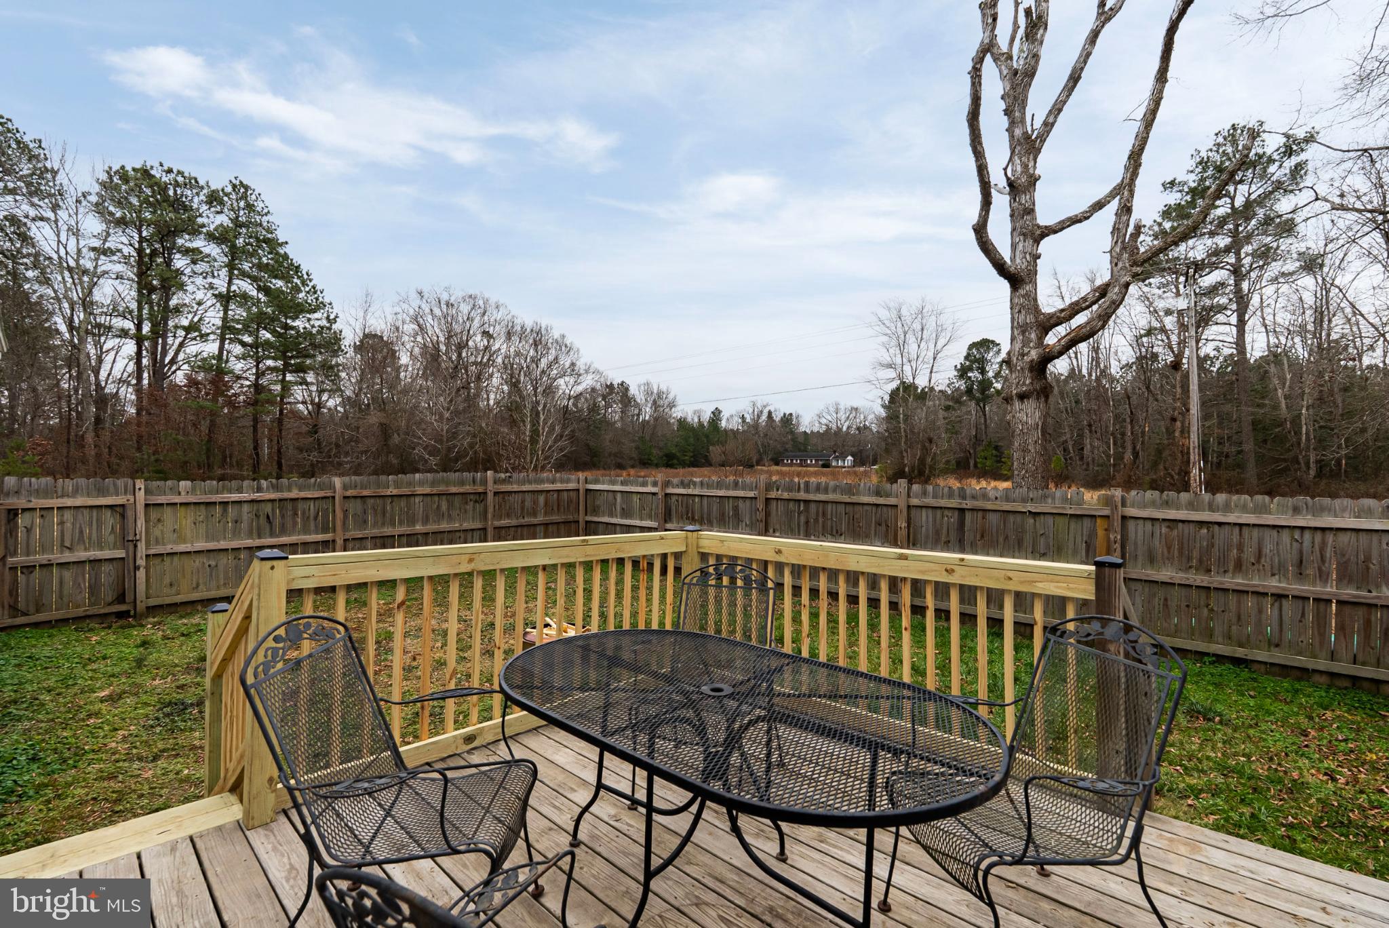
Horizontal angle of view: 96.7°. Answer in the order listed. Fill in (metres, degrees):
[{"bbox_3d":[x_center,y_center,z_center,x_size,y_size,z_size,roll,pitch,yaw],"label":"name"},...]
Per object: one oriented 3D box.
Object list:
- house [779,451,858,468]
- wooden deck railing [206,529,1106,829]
[{"bbox_3d":[38.485,-1.458,193.000,22.000,5.100,8.500,-1,-3,38],"label":"house"},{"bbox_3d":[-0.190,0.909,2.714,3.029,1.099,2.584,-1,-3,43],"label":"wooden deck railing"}]

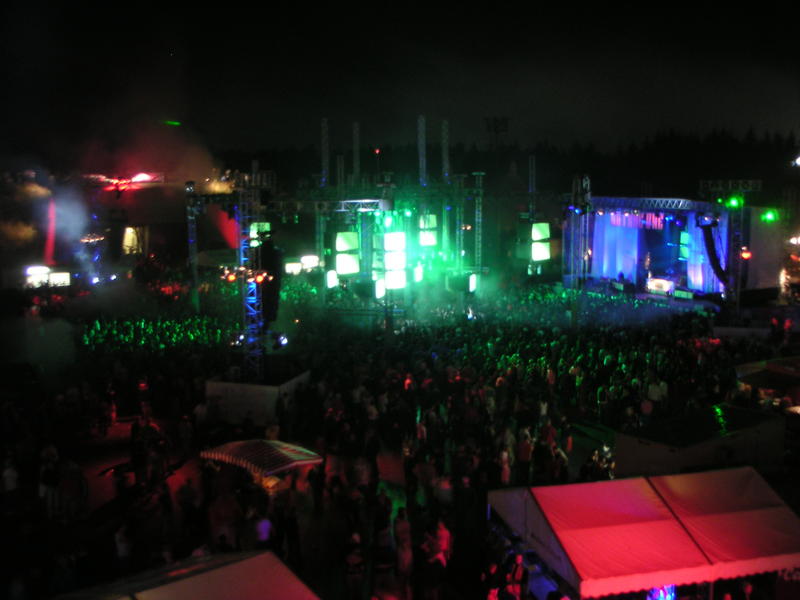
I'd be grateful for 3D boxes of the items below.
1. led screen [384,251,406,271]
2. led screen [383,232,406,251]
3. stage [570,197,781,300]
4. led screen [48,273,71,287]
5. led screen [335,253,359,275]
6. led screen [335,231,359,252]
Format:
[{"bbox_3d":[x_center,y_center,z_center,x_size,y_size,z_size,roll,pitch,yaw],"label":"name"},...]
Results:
[{"bbox_3d":[-0.305,-2.544,57.000,1.500,1.170,0.200,-4,7,-22],"label":"led screen"},{"bbox_3d":[-0.325,-3.777,57.000,1.500,1.170,0.200,-4,7,-22],"label":"led screen"},{"bbox_3d":[23.308,-4.671,76.818,8.300,8.600,16.500,-5,8,-34],"label":"stage"},{"bbox_3d":[-30.567,-1.790,79.000,1.900,1.350,0.200,-4,7,-22],"label":"led screen"},{"bbox_3d":[-3.297,-2.296,56.000,1.500,1.220,0.200,-3,7,-20],"label":"led screen"},{"bbox_3d":[-3.329,-3.711,56.000,1.500,1.200,0.200,-3,7,-20],"label":"led screen"}]

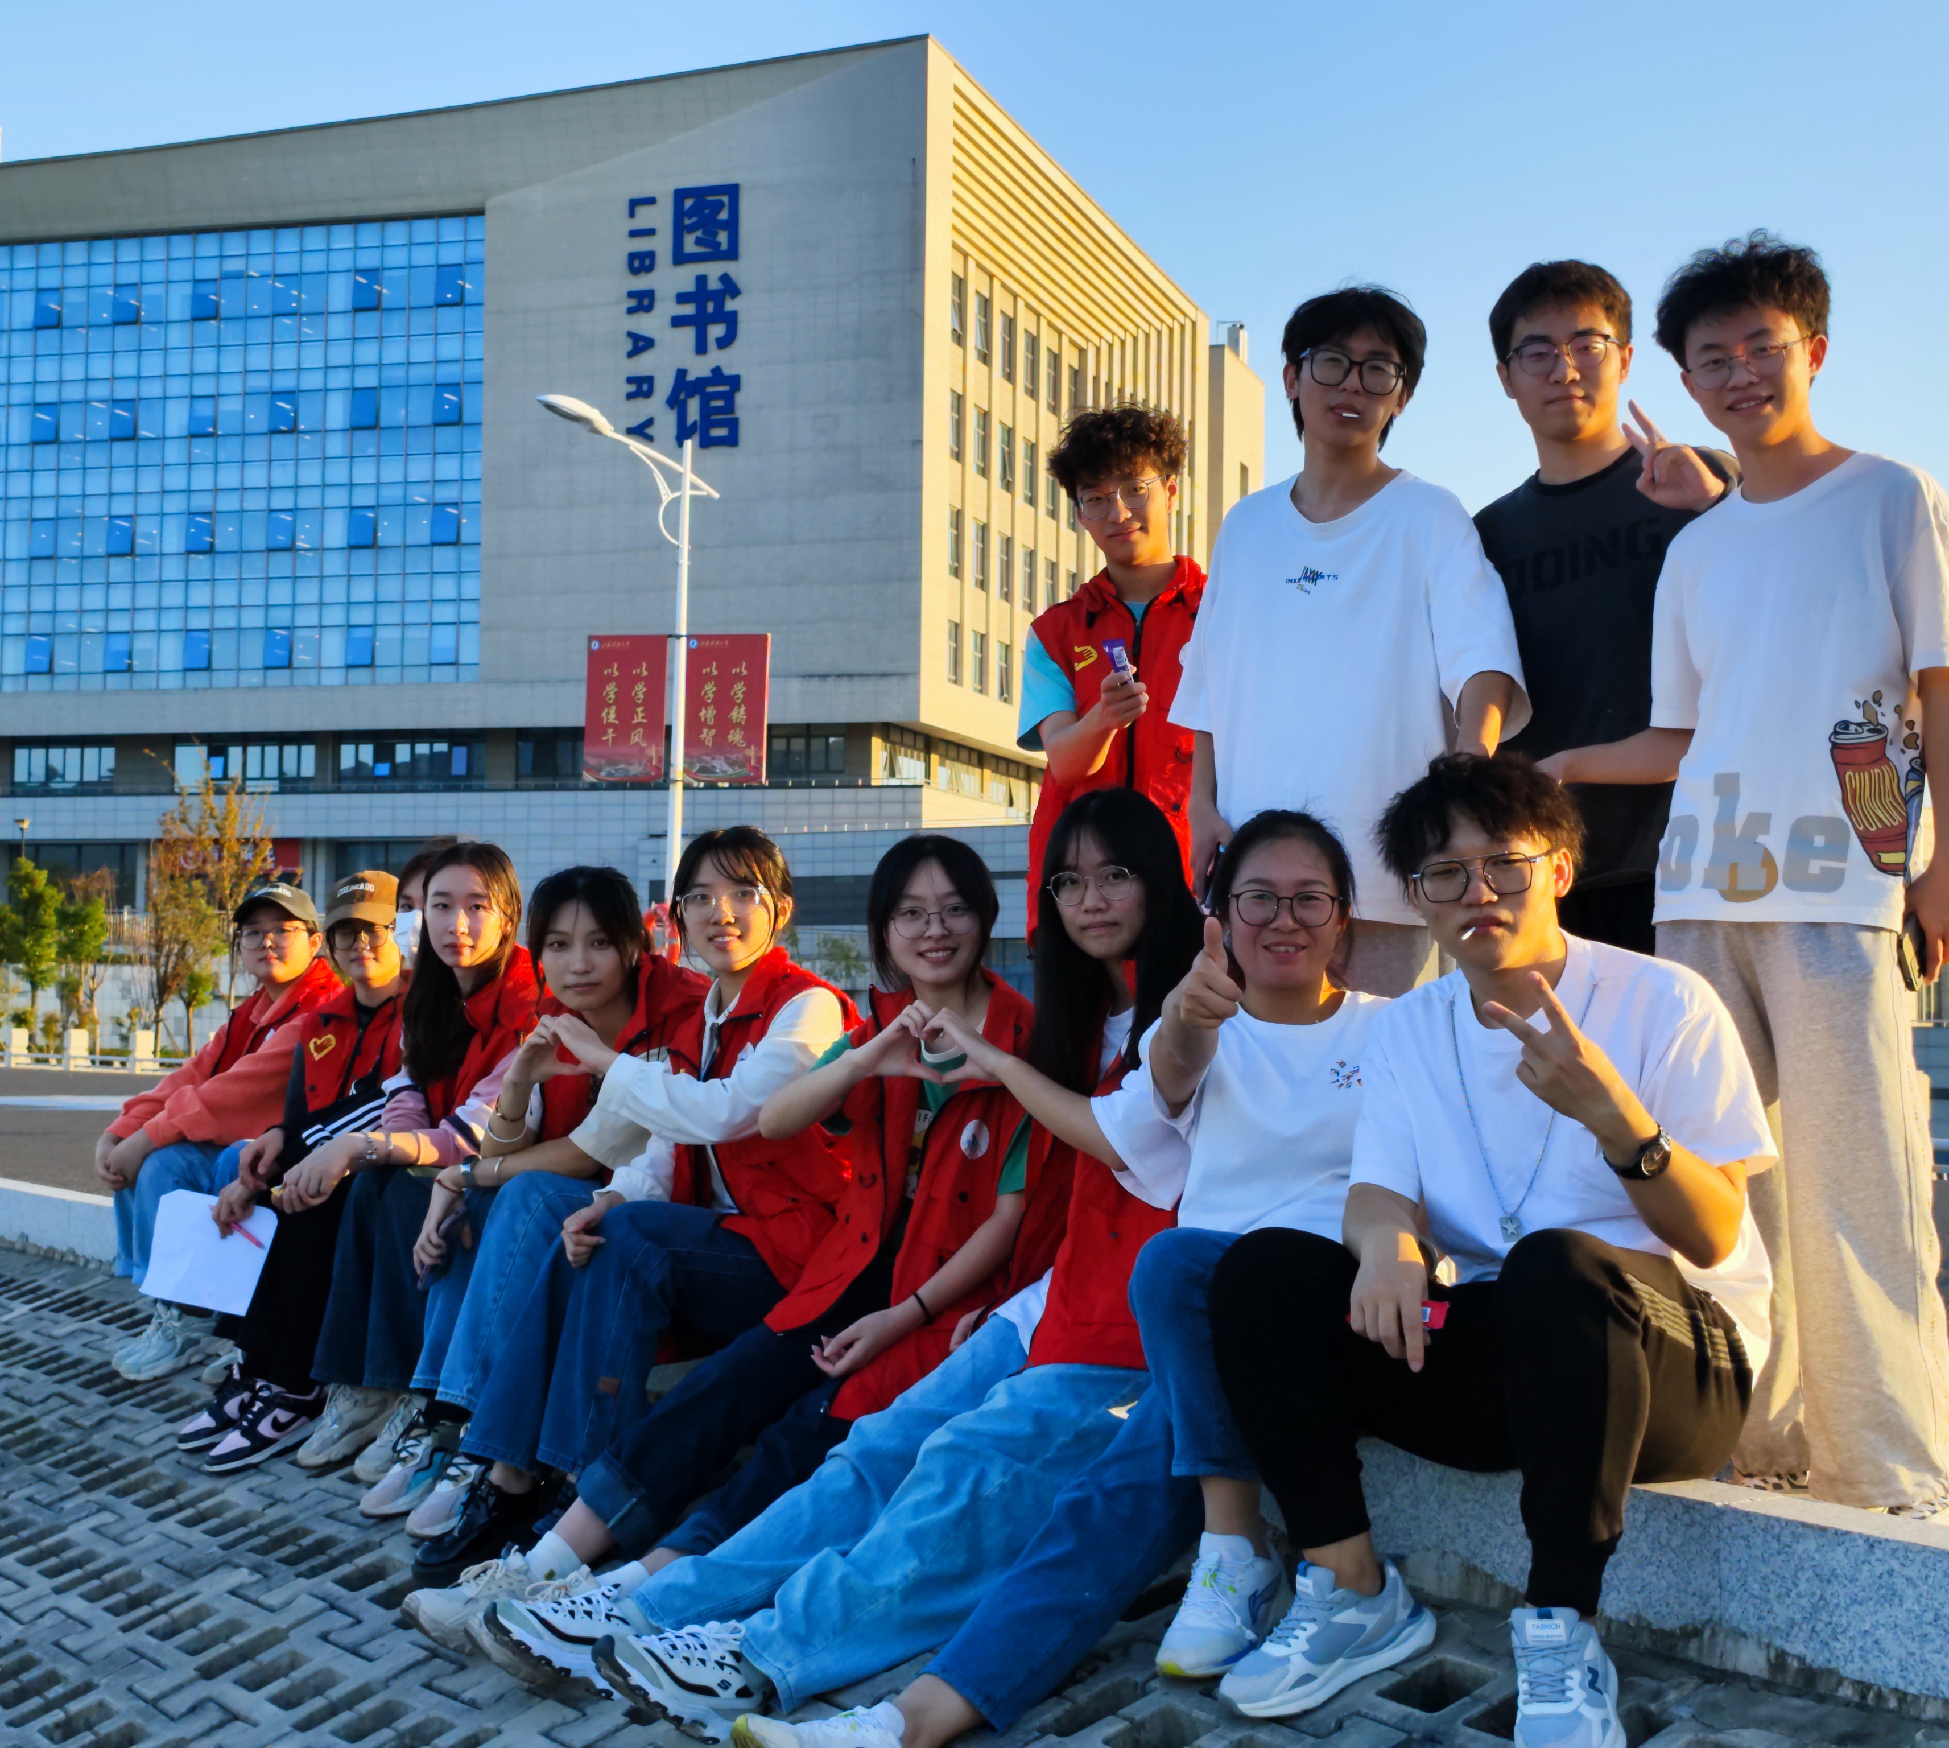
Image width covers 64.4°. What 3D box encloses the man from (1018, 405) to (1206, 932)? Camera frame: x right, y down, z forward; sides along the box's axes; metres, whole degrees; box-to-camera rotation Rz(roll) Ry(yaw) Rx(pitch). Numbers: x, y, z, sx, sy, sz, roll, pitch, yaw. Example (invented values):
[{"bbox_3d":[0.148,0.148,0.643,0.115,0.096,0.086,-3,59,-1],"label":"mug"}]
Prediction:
[{"bbox_3d":[0.264,0.050,2.702,0.500,1.705,0.380,0,-3,7],"label":"man"}]

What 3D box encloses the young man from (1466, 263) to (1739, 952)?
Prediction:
[{"bbox_3d":[0.905,0.001,2.264,0.500,1.770,0.370,-1,-3,21],"label":"young man"}]

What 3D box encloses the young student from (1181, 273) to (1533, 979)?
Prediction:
[{"bbox_3d":[0.585,-0.005,2.404,0.540,1.790,0.360,0,-3,14],"label":"young student"}]

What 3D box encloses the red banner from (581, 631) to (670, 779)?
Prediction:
[{"bbox_3d":[-4.154,-1.964,18.400,0.980,1.740,0.050,0,-3,5],"label":"red banner"}]

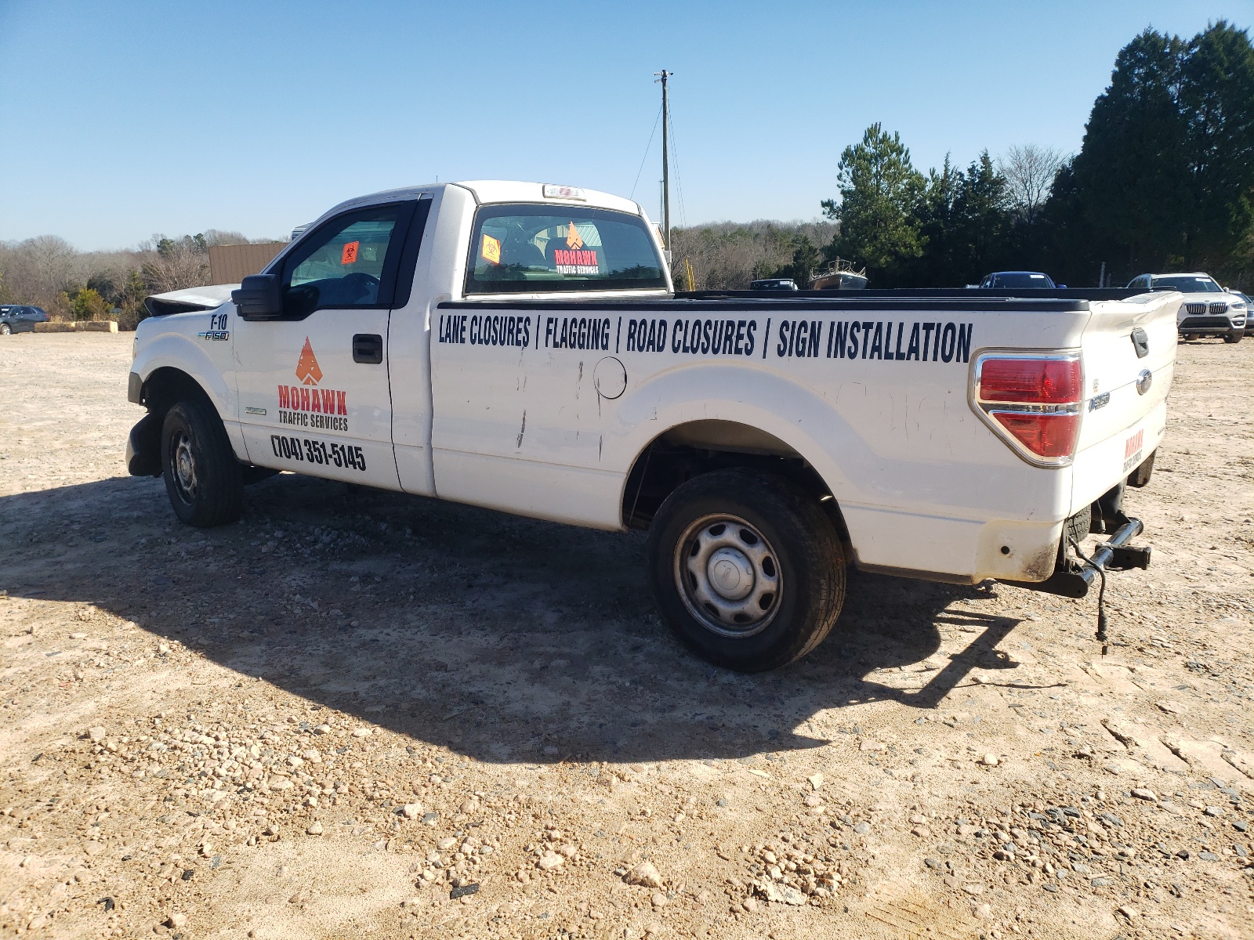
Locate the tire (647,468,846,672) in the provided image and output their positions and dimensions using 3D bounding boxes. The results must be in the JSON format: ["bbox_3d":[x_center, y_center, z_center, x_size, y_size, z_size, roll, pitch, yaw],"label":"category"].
[{"bbox_3d":[0.425,0.358,3.486,0.765,0.760,0.240,7,13,36],"label":"tire"}]

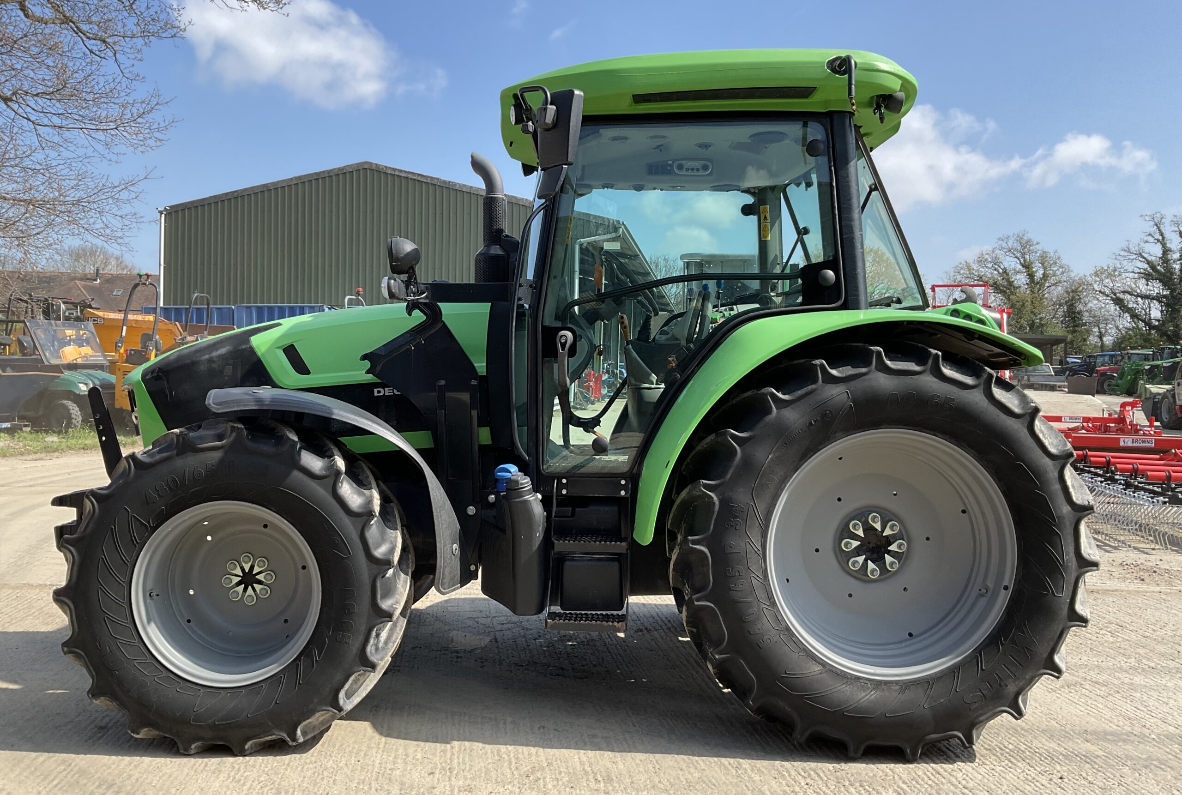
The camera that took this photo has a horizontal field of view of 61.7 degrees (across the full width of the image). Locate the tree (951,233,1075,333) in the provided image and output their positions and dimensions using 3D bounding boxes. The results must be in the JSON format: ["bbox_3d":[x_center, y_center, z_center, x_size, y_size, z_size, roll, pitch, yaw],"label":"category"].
[{"bbox_3d":[36.371,-7.739,86.000,9.800,13.000,9.500,1,2,0],"label":"tree"}]

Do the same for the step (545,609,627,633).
[{"bbox_3d":[-0.016,0.852,3.780,0.310,0.060,0.170,1,2,-1],"label":"step"}]

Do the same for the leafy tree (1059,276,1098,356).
[{"bbox_3d":[40.830,-5.457,83.000,3.300,9.300,3.300,1,2,0],"label":"leafy tree"}]

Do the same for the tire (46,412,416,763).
[{"bbox_3d":[-1.301,0.676,3.714,1.220,1.200,0.480,1,2,-3],"label":"tire"}]

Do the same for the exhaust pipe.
[{"bbox_3d":[-0.521,-0.925,5.150,0.200,0.720,0.170,1,2,-1],"label":"exhaust pipe"}]

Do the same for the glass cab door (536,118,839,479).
[{"bbox_3d":[0.393,-0.397,3.920,1.180,1.380,0.140,1,2,-1],"label":"glass cab door"}]

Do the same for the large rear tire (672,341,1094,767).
[{"bbox_3d":[1.092,0.552,3.829,1.550,1.530,0.550,1,2,-1],"label":"large rear tire"}]

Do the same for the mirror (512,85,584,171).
[{"bbox_3d":[-0.154,-1.015,3.720,0.190,0.320,0.220,0,2,-37],"label":"mirror"}]

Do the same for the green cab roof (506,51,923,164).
[{"bbox_3d":[0.475,-1.255,4.670,1.760,0.450,1.520,1,2,-1],"label":"green cab roof"}]

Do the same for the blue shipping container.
[{"bbox_3d":[-10.285,-1.357,29.543,5.500,2.650,2.440,1,2,-9],"label":"blue shipping container"}]

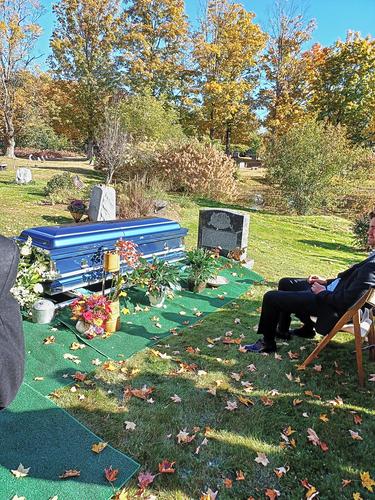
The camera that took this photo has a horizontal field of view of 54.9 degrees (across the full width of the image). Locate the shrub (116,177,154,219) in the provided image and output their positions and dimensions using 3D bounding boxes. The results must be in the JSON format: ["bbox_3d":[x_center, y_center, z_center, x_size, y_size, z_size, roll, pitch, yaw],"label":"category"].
[{"bbox_3d":[-1.282,-1.269,8.900,0.900,1.000,0.850,2,11,0],"label":"shrub"}]

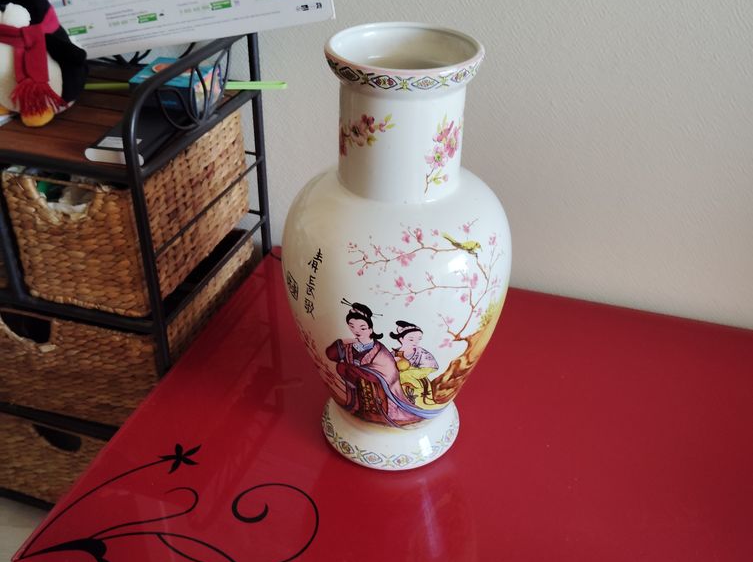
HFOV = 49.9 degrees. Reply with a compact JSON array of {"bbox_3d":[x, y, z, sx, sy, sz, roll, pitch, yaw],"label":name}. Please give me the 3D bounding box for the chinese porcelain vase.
[{"bbox_3d":[0.021,-0.020,0.816,0.224,0.437,0.224,2,34,1],"label":"chinese porcelain vase"}]

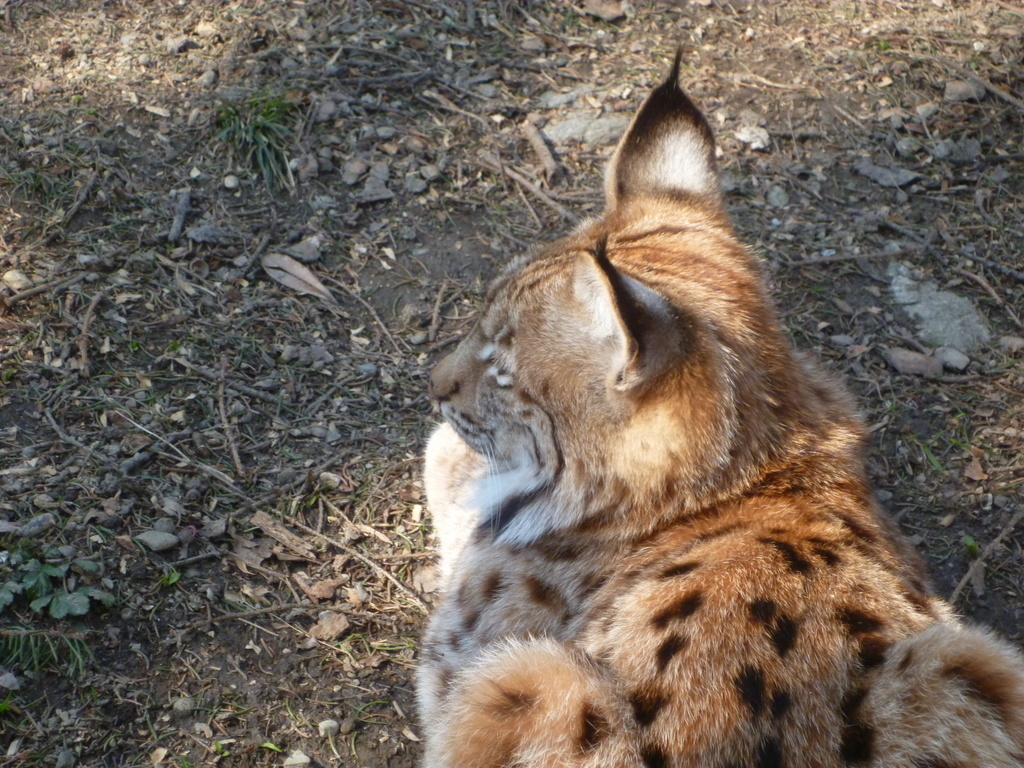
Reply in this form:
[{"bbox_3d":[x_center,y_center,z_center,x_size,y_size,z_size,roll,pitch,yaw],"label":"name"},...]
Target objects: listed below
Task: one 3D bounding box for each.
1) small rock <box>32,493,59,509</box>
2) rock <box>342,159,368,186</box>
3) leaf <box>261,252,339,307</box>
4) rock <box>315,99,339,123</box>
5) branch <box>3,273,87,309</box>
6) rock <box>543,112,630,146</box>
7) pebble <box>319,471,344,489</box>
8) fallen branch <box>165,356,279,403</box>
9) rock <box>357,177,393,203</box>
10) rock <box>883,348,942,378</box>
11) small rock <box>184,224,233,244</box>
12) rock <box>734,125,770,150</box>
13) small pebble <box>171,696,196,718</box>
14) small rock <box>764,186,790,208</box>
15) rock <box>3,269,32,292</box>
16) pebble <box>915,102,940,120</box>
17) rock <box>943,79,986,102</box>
[{"bbox_3d":[-0.384,0.096,3.406,0.021,0.008,0.013,0,43,0],"label":"small rock"},{"bbox_3d":[-0.140,-0.189,3.708,0.023,0.015,0.025,0,43,0],"label":"rock"},{"bbox_3d":[-0.195,-0.096,3.806,0.095,0.015,0.028,31,49,32],"label":"leaf"},{"bbox_3d":[-0.159,-0.234,3.539,0.021,0.014,0.028,0,42,0],"label":"rock"},{"bbox_3d":[-0.405,-0.083,3.595,0.074,0.010,0.014,-20,47,-20],"label":"branch"},{"bbox_3d":[0.068,-0.231,3.752,0.077,0.014,0.035,0,43,0],"label":"rock"},{"bbox_3d":[-0.157,0.083,3.595,0.022,0.011,0.013,29,48,30],"label":"pebble"},{"bbox_3d":[-0.229,-0.004,3.286,0.102,0.009,0.011,19,45,20],"label":"fallen branch"},{"bbox_3d":[-0.123,-0.173,3.693,0.031,0.011,0.026,0,43,0],"label":"rock"},{"bbox_3d":[0.359,-0.019,3.714,0.054,0.016,0.024,15,42,17],"label":"rock"},{"bbox_3d":[-0.250,-0.123,3.417,0.040,0.012,0.021,0,42,0],"label":"small rock"},{"bbox_3d":[0.217,-0.223,3.744,0.032,0.015,0.023,0,43,0],"label":"rock"},{"bbox_3d":[-0.239,0.236,3.018,0.019,0.013,0.018,0,42,0],"label":"small pebble"},{"bbox_3d":[0.249,-0.176,3.902,0.019,0.014,0.027,-6,40,-8],"label":"small rock"},{"bbox_3d":[-0.454,-0.095,3.806,0.032,0.014,0.019,24,46,26],"label":"rock"},{"bbox_3d":[0.402,-0.264,4.007,0.022,0.013,0.017,0,40,0],"label":"pebble"},{"bbox_3d":[0.442,-0.286,4.032,0.041,0.016,0.026,7,41,8],"label":"rock"}]

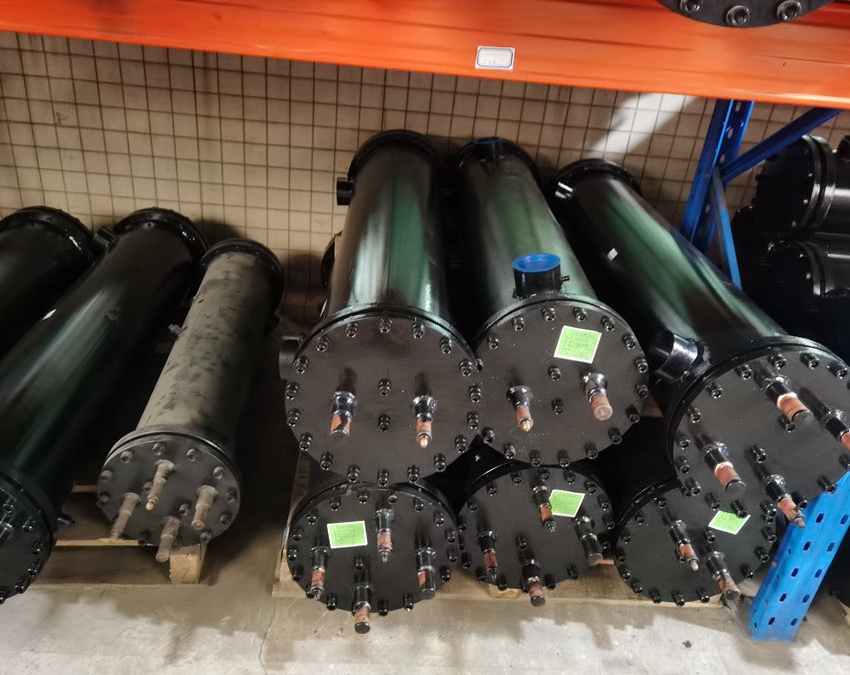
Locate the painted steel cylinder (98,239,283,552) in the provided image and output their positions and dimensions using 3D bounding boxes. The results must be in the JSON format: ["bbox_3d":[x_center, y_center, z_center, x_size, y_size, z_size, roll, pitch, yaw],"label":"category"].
[{"bbox_3d":[-0.566,0.086,1.868,0.285,0.285,1.179,2,29,-7],"label":"painted steel cylinder"}]

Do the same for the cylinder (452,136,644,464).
[{"bbox_3d":[0.237,-0.186,1.770,0.334,0.364,1.365,5,28,-3],"label":"cylinder"}]

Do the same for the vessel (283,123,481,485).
[{"bbox_3d":[-0.088,-0.171,1.700,0.363,0.338,1.438,4,28,-4],"label":"vessel"}]

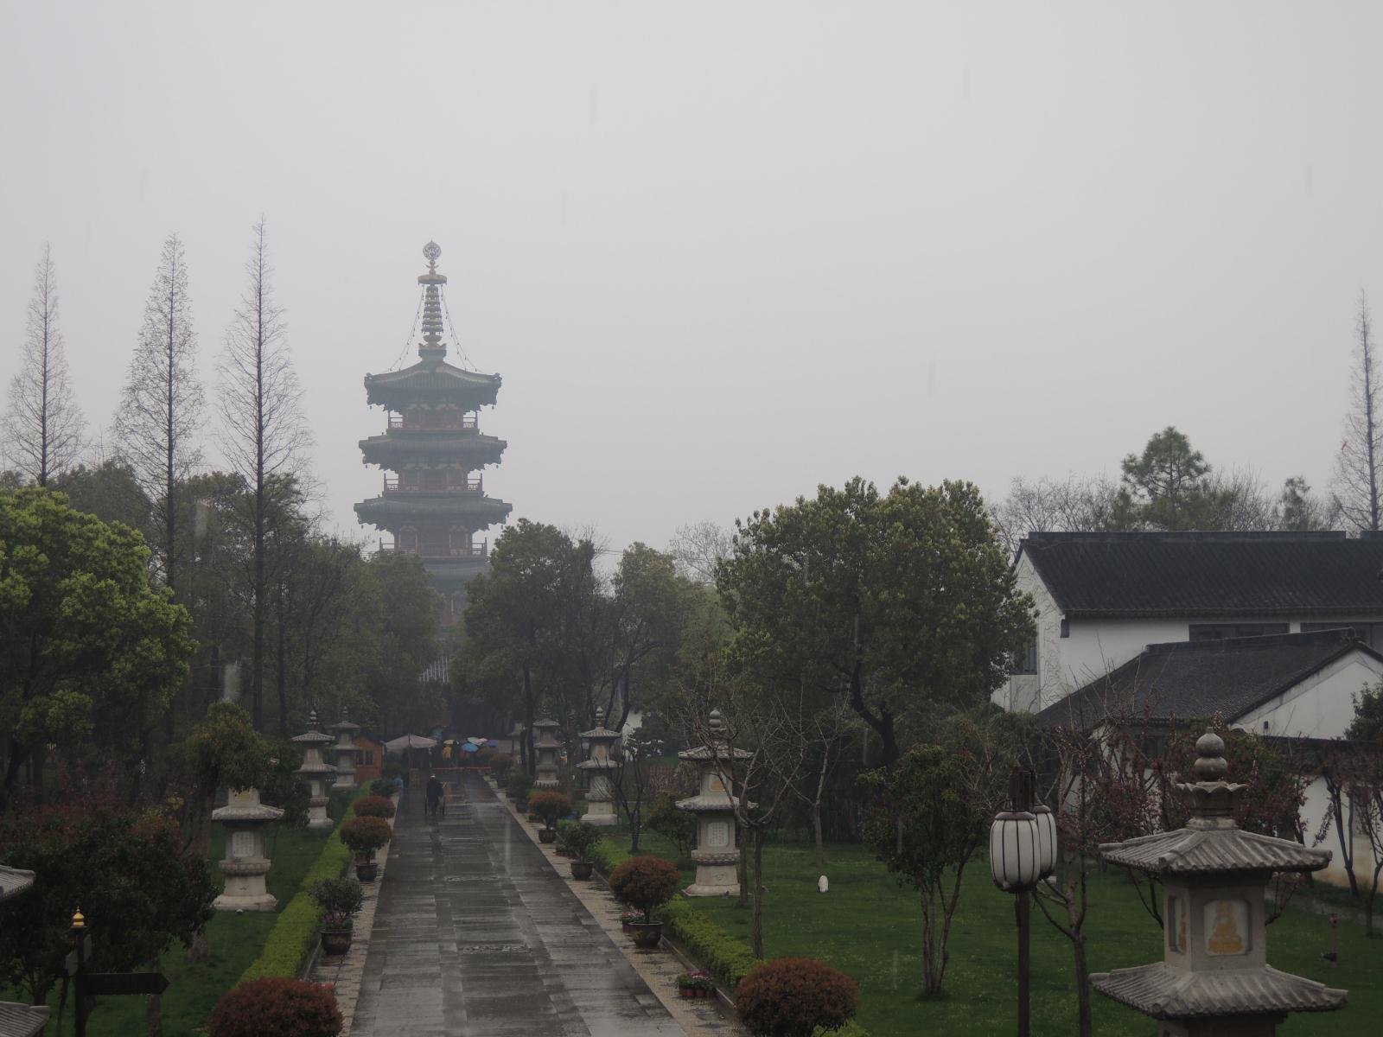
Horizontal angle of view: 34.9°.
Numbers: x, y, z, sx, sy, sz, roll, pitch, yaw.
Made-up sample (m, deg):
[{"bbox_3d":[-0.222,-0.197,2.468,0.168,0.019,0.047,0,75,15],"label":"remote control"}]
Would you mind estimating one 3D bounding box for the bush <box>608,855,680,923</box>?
[{"bbox_3d":[-0.959,7.206,42.699,1.380,1.299,1.380,0,-5,-7],"label":"bush"}]

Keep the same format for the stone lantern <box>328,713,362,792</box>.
[{"bbox_3d":[-18.818,12.593,119.818,1.620,4.372,1.620,0,-5,-7],"label":"stone lantern"}]

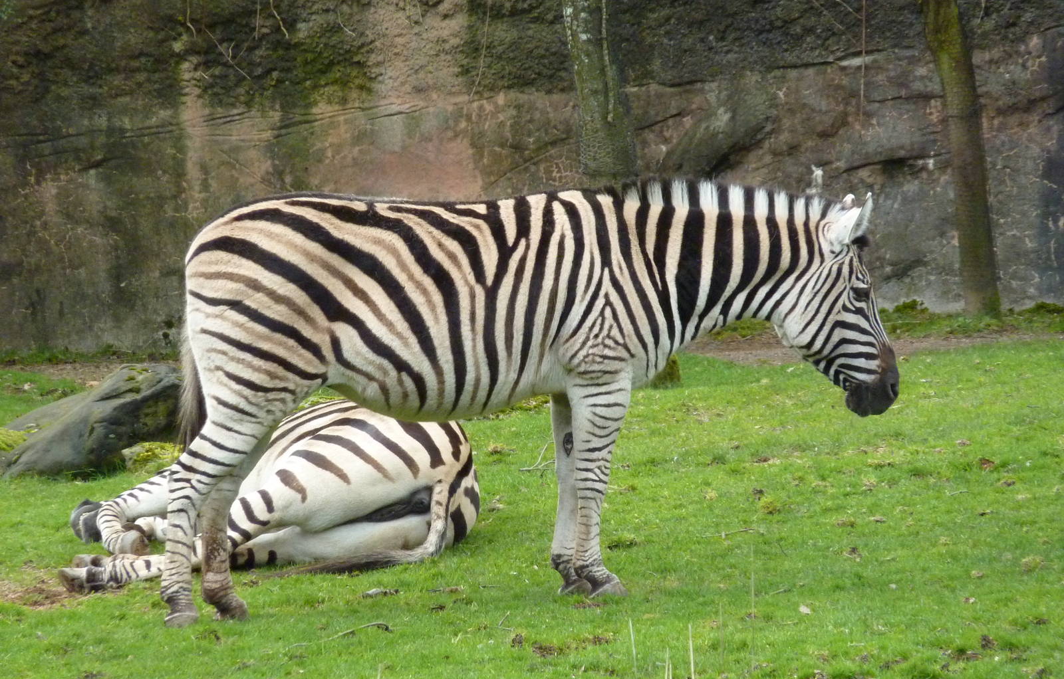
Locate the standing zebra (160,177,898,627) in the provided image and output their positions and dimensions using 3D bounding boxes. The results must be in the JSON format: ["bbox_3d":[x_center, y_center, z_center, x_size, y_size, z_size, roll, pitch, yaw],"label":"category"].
[{"bbox_3d":[-0.009,0.199,28.800,2.270,1.380,0.520,0,5,3],"label":"standing zebra"}]

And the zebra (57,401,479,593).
[{"bbox_3d":[-0.940,0.472,30.700,1.300,0.540,1.750,-1,5,-16],"label":"zebra"}]

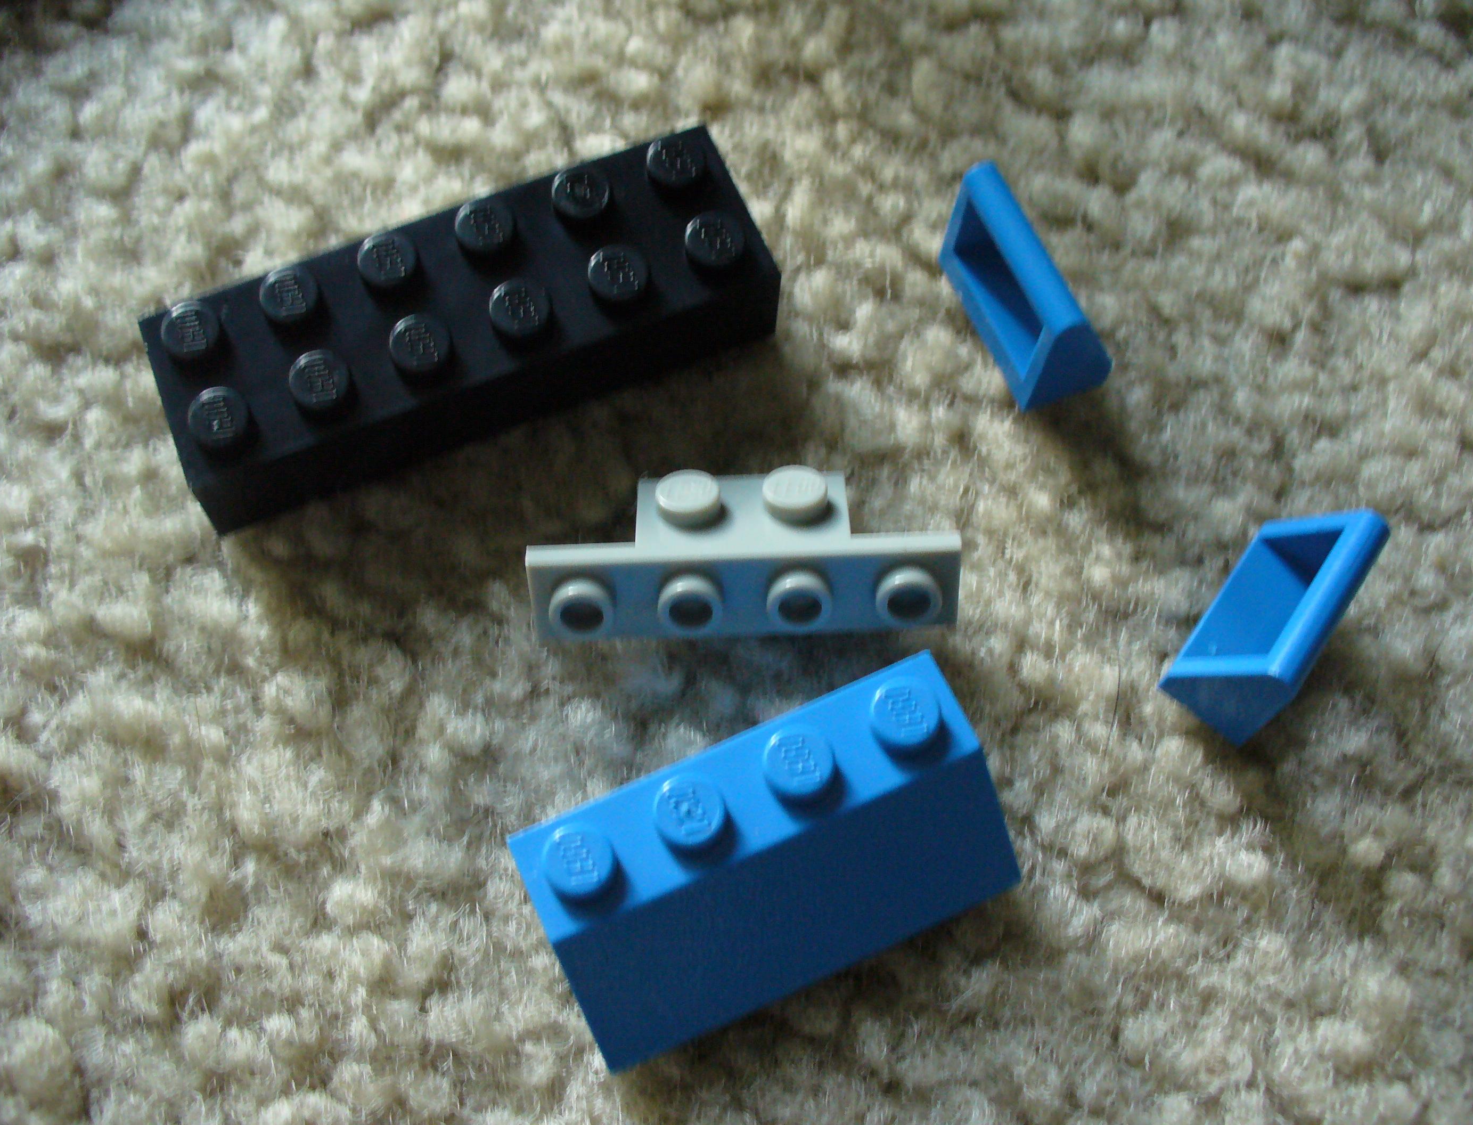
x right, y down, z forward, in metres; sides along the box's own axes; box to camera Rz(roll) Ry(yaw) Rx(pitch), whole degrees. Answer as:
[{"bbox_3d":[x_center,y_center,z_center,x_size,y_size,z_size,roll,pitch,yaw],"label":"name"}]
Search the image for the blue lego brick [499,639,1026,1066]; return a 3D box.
[{"bbox_3d":[0.002,0.020,0.111,0.032,0.011,0.016,-23,67,-8],"label":"blue lego brick"}]

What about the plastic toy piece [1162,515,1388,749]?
[{"bbox_3d":[0.039,0.004,0.116,0.008,0.011,0.016,39,65,0],"label":"plastic toy piece"}]

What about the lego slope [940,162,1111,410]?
[{"bbox_3d":[0.023,-0.022,0.125,0.008,0.011,0.016,-22,67,-3],"label":"lego slope"}]

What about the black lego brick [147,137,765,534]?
[{"bbox_3d":[-0.022,-0.019,0.129,0.048,0.011,0.016,-21,69,-8],"label":"black lego brick"}]

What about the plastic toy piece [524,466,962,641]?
[{"bbox_3d":[0.001,-0.001,0.122,0.032,0.009,0.011,-2,43,1],"label":"plastic toy piece"}]

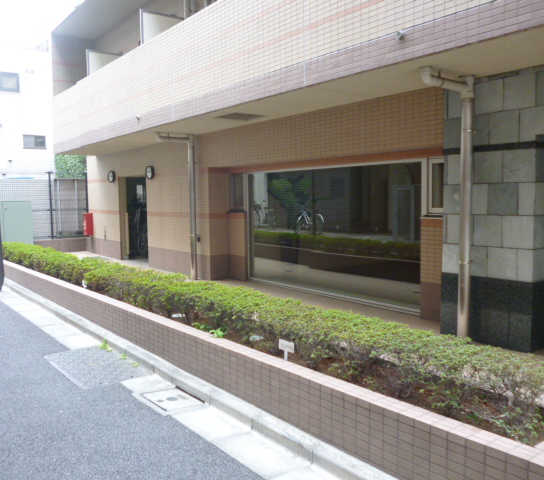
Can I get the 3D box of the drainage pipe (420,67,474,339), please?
[{"bbox_3d":[1.667,-0.261,4.893,0.760,2.595,0.120,-5,6,-38],"label":"drainage pipe"}]

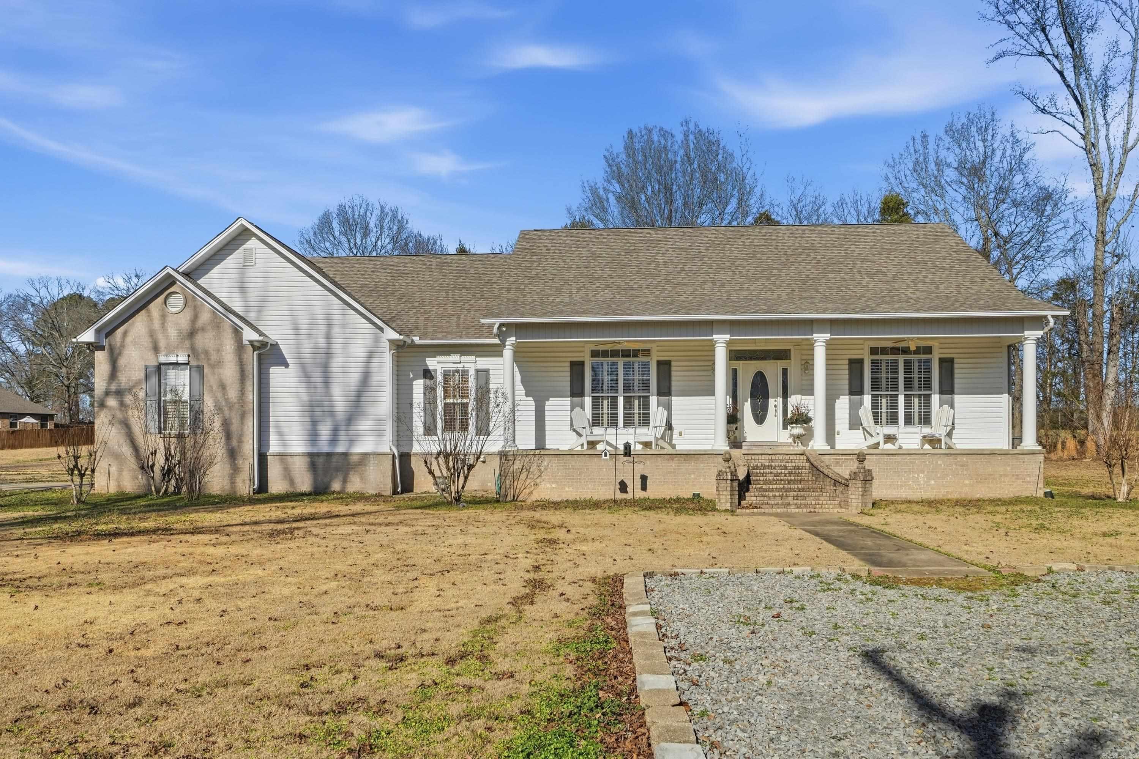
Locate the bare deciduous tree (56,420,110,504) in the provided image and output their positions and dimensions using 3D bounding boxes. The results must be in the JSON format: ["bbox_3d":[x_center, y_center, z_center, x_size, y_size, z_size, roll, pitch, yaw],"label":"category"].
[{"bbox_3d":[-10.485,1.812,18.400,1.150,1.800,1.100,0,-3,4],"label":"bare deciduous tree"}]

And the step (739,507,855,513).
[{"bbox_3d":[4.243,2.467,16.100,2.150,0.140,0.400,0,-3,4],"label":"step"}]

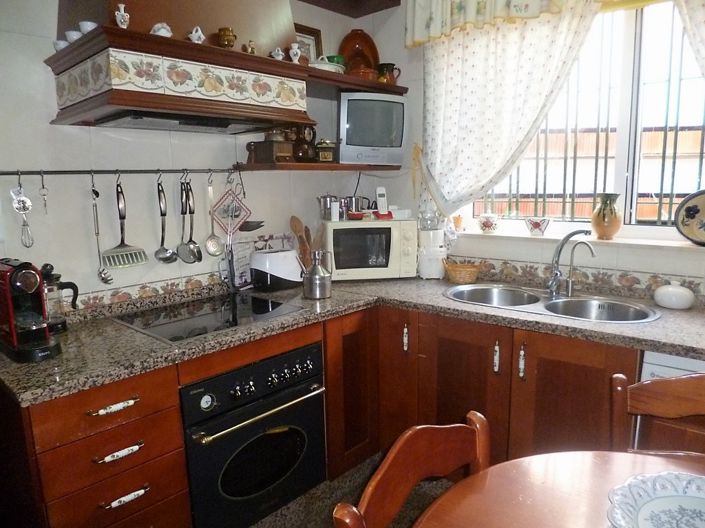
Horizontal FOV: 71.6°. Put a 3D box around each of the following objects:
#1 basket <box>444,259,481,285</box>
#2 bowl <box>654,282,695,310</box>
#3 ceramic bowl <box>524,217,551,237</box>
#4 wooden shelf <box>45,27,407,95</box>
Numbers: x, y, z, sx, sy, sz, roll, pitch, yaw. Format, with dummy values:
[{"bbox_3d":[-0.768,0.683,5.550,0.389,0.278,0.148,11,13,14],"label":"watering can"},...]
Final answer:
[{"bbox_3d":[0.534,0.033,2.384,0.192,0.112,0.138,7,13,43],"label":"basket"},{"bbox_3d":[1.222,0.109,1.849,0.128,0.095,0.128,7,13,43],"label":"bowl"},{"bbox_3d":[0.912,-0.186,2.401,0.118,0.090,0.115,7,12,43],"label":"ceramic bowl"},{"bbox_3d":[-0.409,-0.762,2.053,0.545,0.045,1.410,7,12,43],"label":"wooden shelf"}]

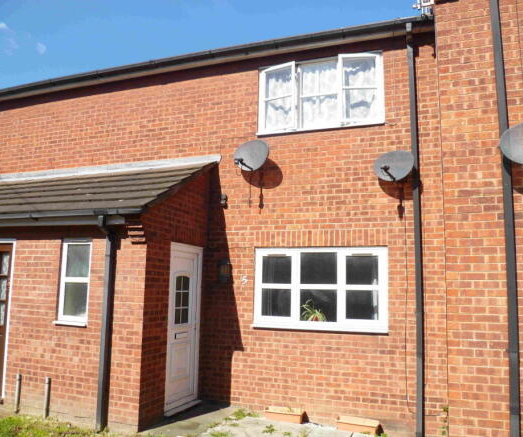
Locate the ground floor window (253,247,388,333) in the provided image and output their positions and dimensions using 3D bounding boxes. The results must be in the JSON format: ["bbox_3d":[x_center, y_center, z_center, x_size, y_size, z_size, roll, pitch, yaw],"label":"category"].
[{"bbox_3d":[0.754,0.926,6.232,1.800,1.070,0.110,-2,-8,20],"label":"ground floor window"}]

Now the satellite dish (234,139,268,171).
[{"bbox_3d":[-0.153,-0.869,6.499,0.540,0.450,0.340,-5,-9,39],"label":"satellite dish"}]

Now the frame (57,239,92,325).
[{"bbox_3d":[-2.300,0.768,5.842,0.500,1.030,0.090,-2,-8,20],"label":"frame"}]

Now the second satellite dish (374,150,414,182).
[{"bbox_3d":[1.609,-0.654,5.813,0.510,0.420,0.330,-5,-9,39],"label":"second satellite dish"}]

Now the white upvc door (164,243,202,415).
[{"bbox_3d":[-1.052,1.416,6.272,0.100,2.120,0.920,-2,-8,20],"label":"white upvc door"}]

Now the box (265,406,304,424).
[{"bbox_3d":[0.309,2.479,5.927,0.480,0.125,0.170,-2,-8,20],"label":"box"}]

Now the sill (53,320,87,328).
[{"bbox_3d":[-2.321,1.283,5.728,0.500,0.045,0.130,-2,-8,20],"label":"sill"}]

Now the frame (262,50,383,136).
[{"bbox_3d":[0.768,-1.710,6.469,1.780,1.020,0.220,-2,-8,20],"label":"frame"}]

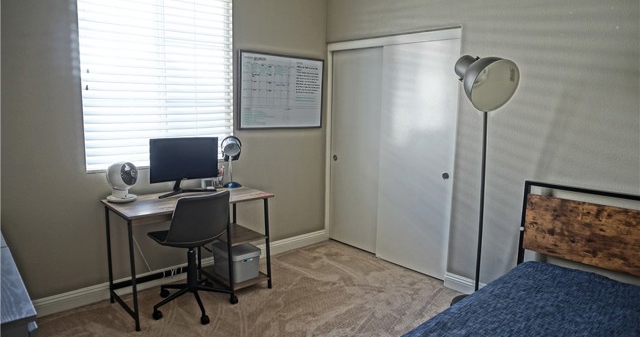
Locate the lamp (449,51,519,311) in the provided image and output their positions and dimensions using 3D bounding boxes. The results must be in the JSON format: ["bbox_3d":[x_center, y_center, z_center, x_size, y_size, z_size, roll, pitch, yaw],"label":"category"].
[{"bbox_3d":[1.109,0.135,2.975,0.430,1.820,0.430,-3,9,-22],"label":"lamp"}]

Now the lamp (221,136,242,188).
[{"bbox_3d":[-0.744,-0.052,3.628,0.160,0.420,0.190,-3,10,-27],"label":"lamp"}]

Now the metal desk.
[{"bbox_3d":[-0.959,0.600,3.226,1.060,0.760,0.570,-6,11,-40],"label":"metal desk"}]

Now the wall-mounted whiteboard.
[{"bbox_3d":[-0.334,-0.715,4.022,0.970,0.680,0.028,-7,11,-41],"label":"wall-mounted whiteboard"}]

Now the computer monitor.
[{"bbox_3d":[-1.055,-0.022,3.372,0.550,0.427,0.190,-6,11,-40],"label":"computer monitor"}]

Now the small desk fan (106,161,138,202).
[{"bbox_3d":[-1.427,0.091,3.081,0.205,0.273,0.205,5,9,26],"label":"small desk fan"}]

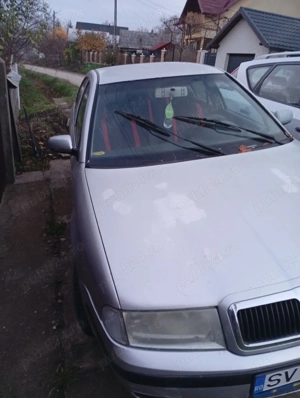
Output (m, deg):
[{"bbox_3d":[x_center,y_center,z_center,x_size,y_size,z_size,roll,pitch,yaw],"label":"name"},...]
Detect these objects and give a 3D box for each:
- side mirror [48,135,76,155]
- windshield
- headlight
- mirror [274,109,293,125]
[{"bbox_3d":[-0.611,-0.367,2.145,0.195,0.120,0.120,-9,27,-10],"label":"side mirror"},{"bbox_3d":[0.218,-0.601,2.275,1.428,0.140,0.910,-9,56,-10],"label":"windshield"},{"bbox_3d":[0.091,0.465,1.158,0.376,0.170,0.115,-4,27,-1],"label":"headlight"},{"bbox_3d":[1.060,-0.634,2.451,0.195,0.120,0.120,-9,27,-10],"label":"mirror"}]

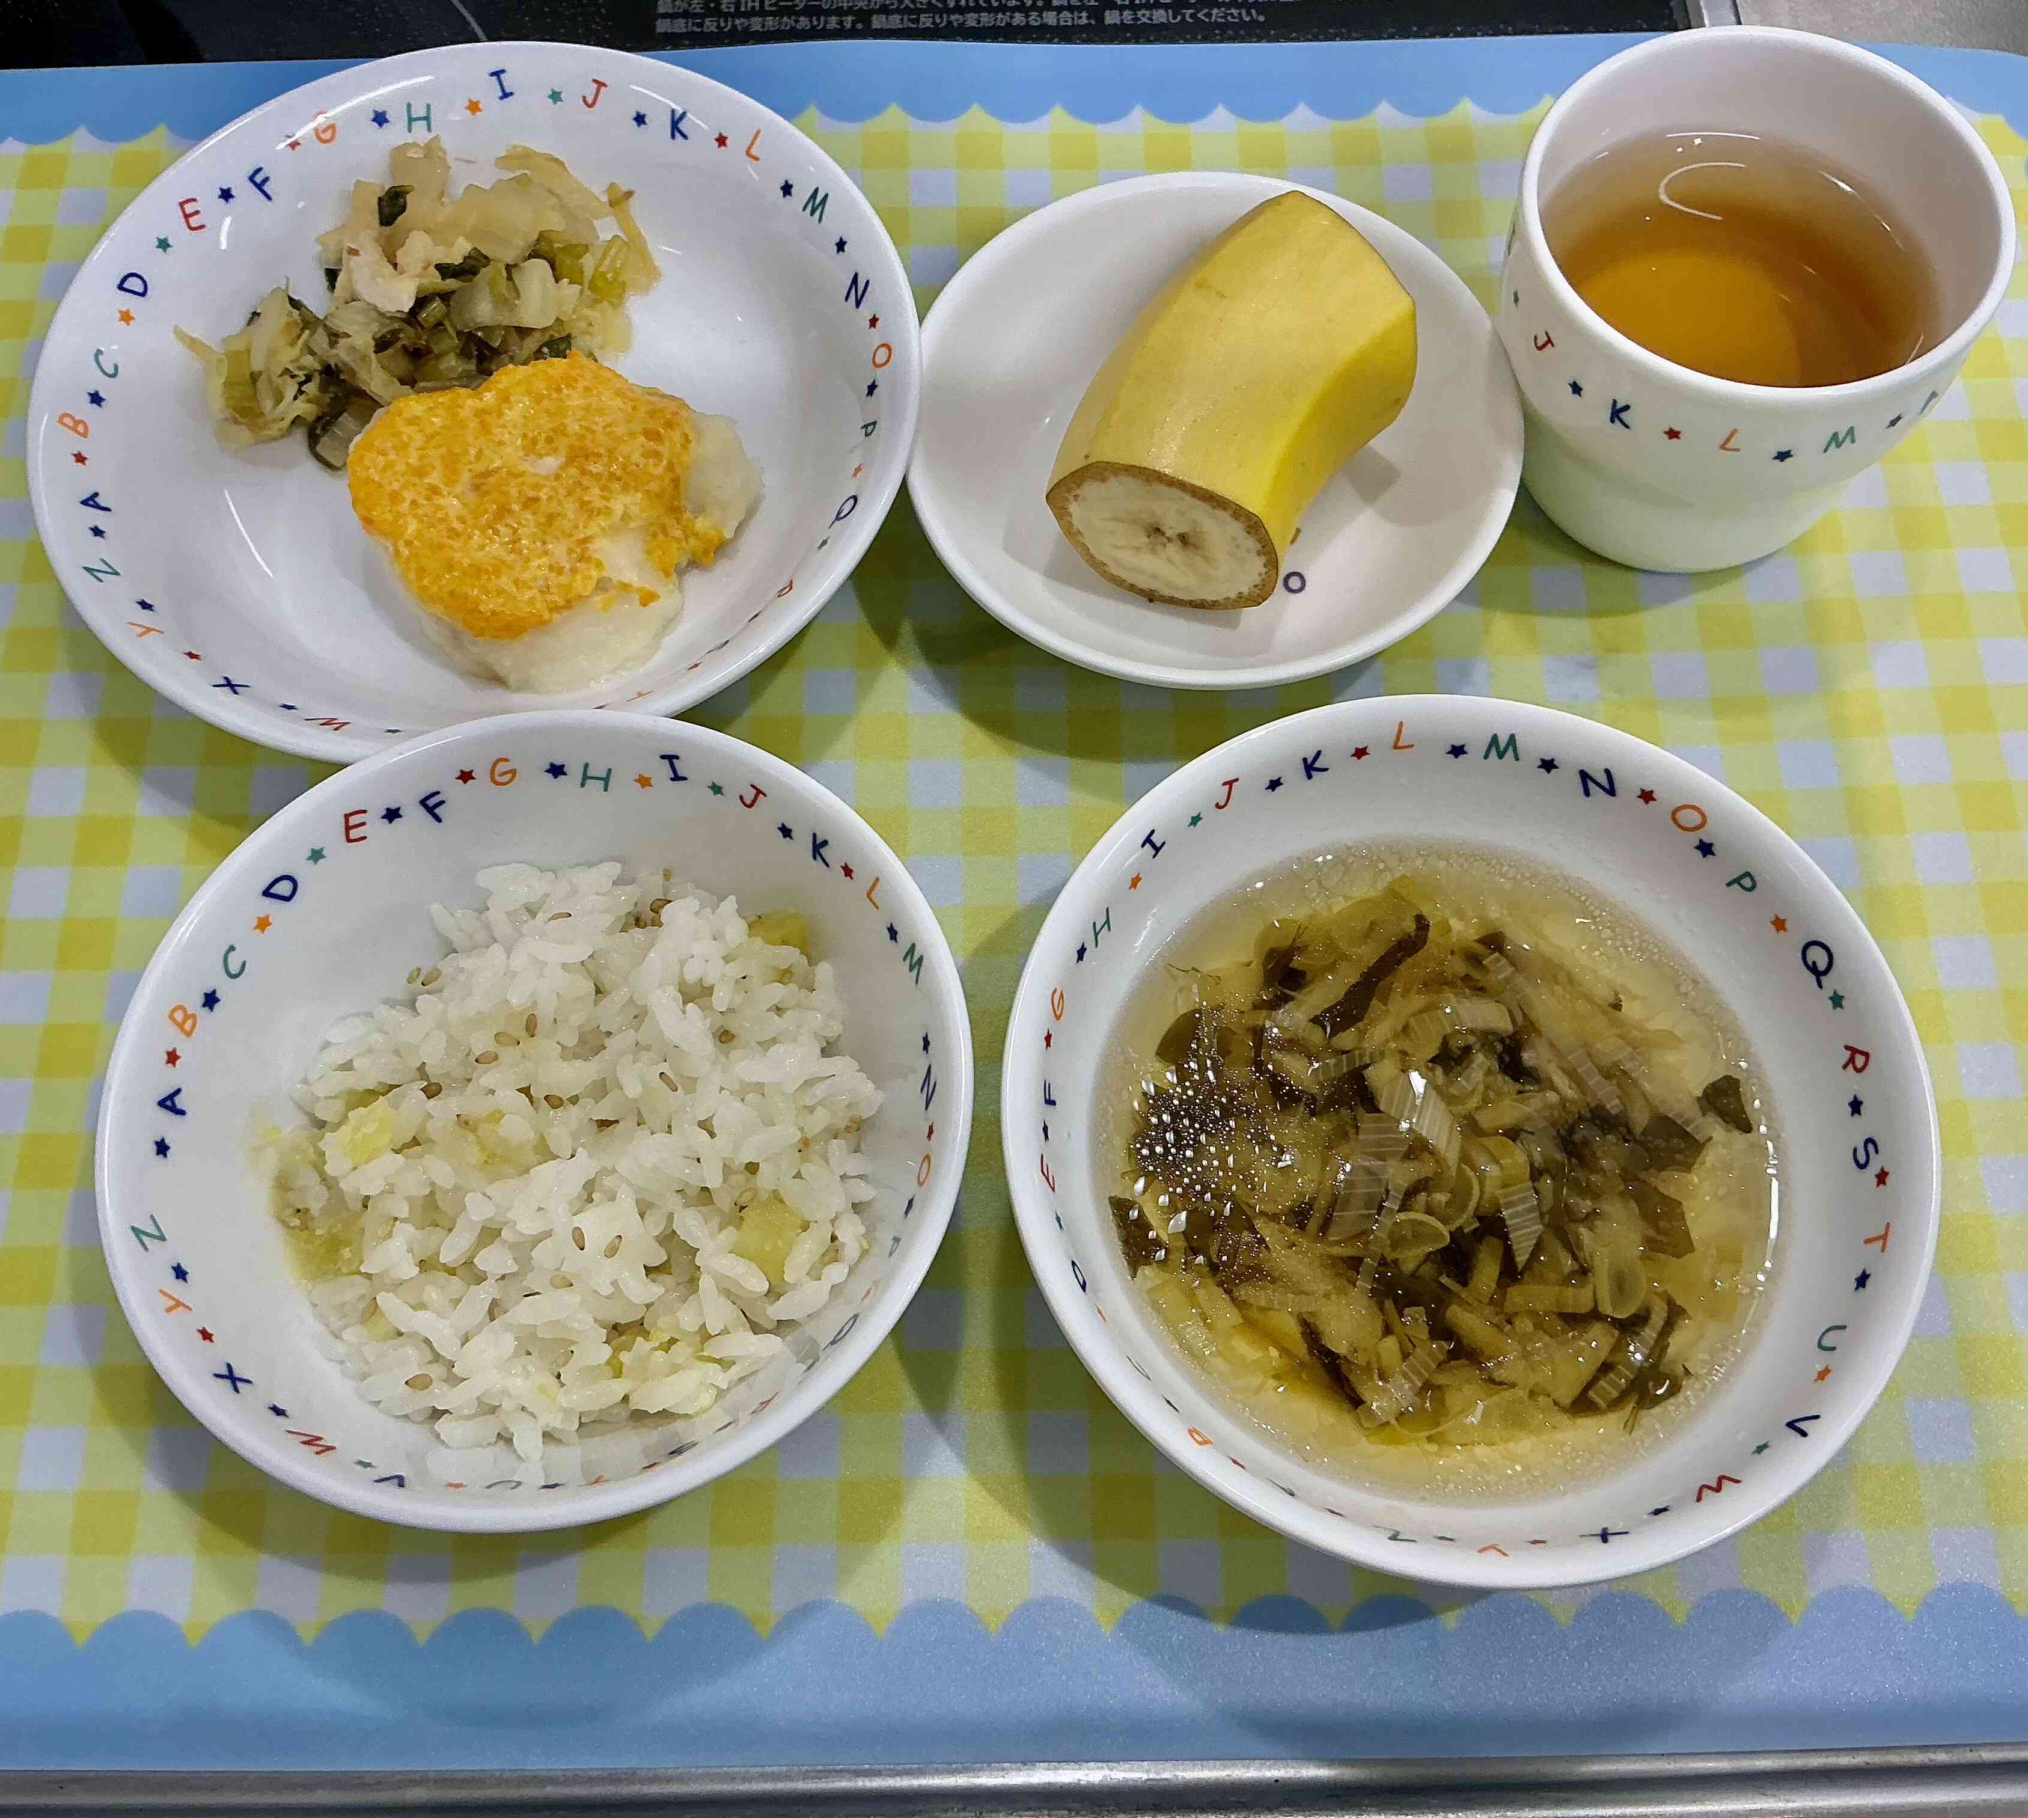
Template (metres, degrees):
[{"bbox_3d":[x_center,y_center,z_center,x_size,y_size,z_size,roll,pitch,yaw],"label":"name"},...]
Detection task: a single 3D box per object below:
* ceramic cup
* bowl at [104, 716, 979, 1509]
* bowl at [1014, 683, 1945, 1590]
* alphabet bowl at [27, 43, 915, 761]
[{"bbox_3d":[0.114,-0.093,0.333,0.073,0.061,0.073,0,66,1],"label":"ceramic cup"},{"bbox_3d":[-0.063,0.032,0.289,0.114,0.044,0.114,0,66,1],"label":"bowl"},{"bbox_3d":[0.060,0.034,0.286,0.121,0.045,0.121,0,66,1],"label":"bowl"},{"bbox_3d":[-0.086,-0.080,0.344,0.142,0.034,0.142,0,66,1],"label":"alphabet bowl"}]

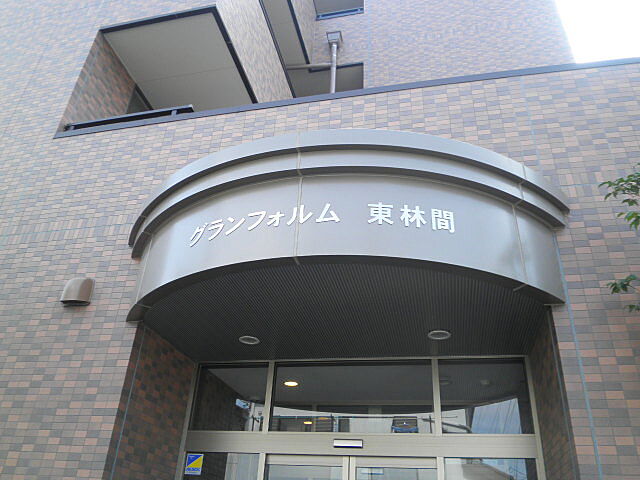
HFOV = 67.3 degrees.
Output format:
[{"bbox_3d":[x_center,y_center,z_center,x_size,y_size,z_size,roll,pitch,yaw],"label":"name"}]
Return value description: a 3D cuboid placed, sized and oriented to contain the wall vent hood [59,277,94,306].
[{"bbox_3d":[-2.007,0.406,3.950,0.246,0.247,0.122,-4,-29,12],"label":"wall vent hood"}]

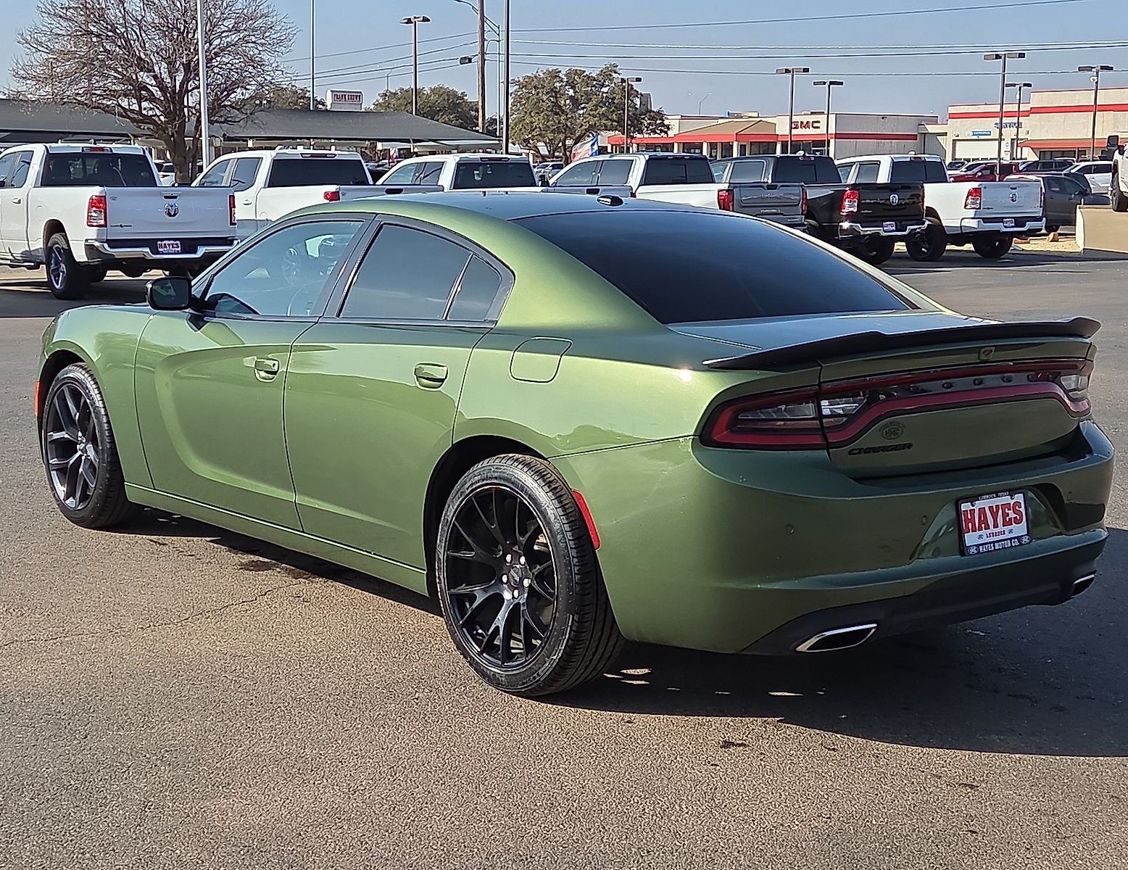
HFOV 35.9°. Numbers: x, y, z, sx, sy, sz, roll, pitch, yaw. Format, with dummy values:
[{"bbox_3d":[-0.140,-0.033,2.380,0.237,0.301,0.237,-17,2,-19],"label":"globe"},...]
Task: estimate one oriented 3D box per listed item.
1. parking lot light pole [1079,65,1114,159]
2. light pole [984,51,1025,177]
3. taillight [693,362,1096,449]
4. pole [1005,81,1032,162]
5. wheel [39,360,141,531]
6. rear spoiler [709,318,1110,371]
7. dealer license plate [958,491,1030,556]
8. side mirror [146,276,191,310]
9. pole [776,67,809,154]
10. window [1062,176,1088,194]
[{"bbox_3d":[29.574,-16.626,97.588,1.900,8.000,0.450,1,8,0],"label":"parking lot light pole"},{"bbox_3d":[19.158,-13.395,76.474,1.750,6.600,0.420,7,10,35],"label":"light pole"},{"bbox_3d":[1.085,-0.115,4.957,1.620,0.210,0.270,-6,11,-39],"label":"taillight"},{"bbox_3d":[29.960,-19.339,115.588,1.750,8.000,0.450,1,8,0],"label":"pole"},{"bbox_3d":[-2.007,0.042,7.552,0.250,0.720,0.720,-6,11,-39],"label":"wheel"},{"bbox_3d":[1.082,-0.278,4.941,1.620,0.120,0.320,-6,11,-39],"label":"rear spoiler"},{"bbox_3d":[1.205,0.244,4.853,0.312,0.160,0.020,-6,0,-39],"label":"dealer license plate"},{"bbox_3d":[-1.480,-0.533,6.531,0.185,0.135,0.120,-6,11,-39],"label":"side mirror"},{"bbox_3d":[13.304,-17.528,102.588,1.900,8.000,0.450,1,8,0],"label":"pole"},{"bbox_3d":[14.507,-7.100,49.500,1.150,0.480,0.100,-6,11,-38],"label":"window"}]

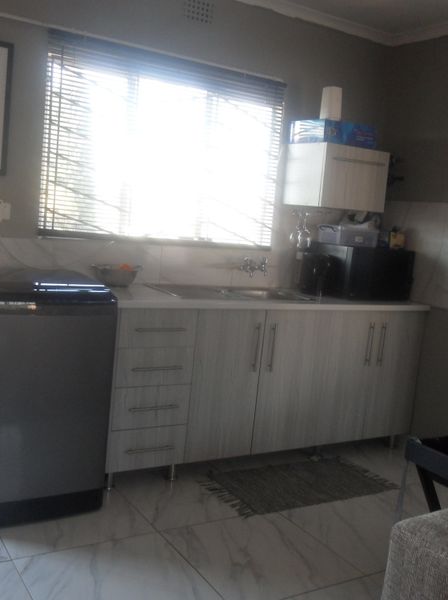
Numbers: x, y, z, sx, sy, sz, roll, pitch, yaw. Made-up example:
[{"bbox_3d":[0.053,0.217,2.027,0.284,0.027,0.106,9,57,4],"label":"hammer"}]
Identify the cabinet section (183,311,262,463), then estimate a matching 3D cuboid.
[{"bbox_3d":[-0.137,0.358,3.262,0.376,0.721,0.570,1,8,-32],"label":"cabinet section"}]

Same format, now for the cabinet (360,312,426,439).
[{"bbox_3d":[0.875,0.400,4.088,0.392,0.767,0.560,1,9,-32],"label":"cabinet"}]

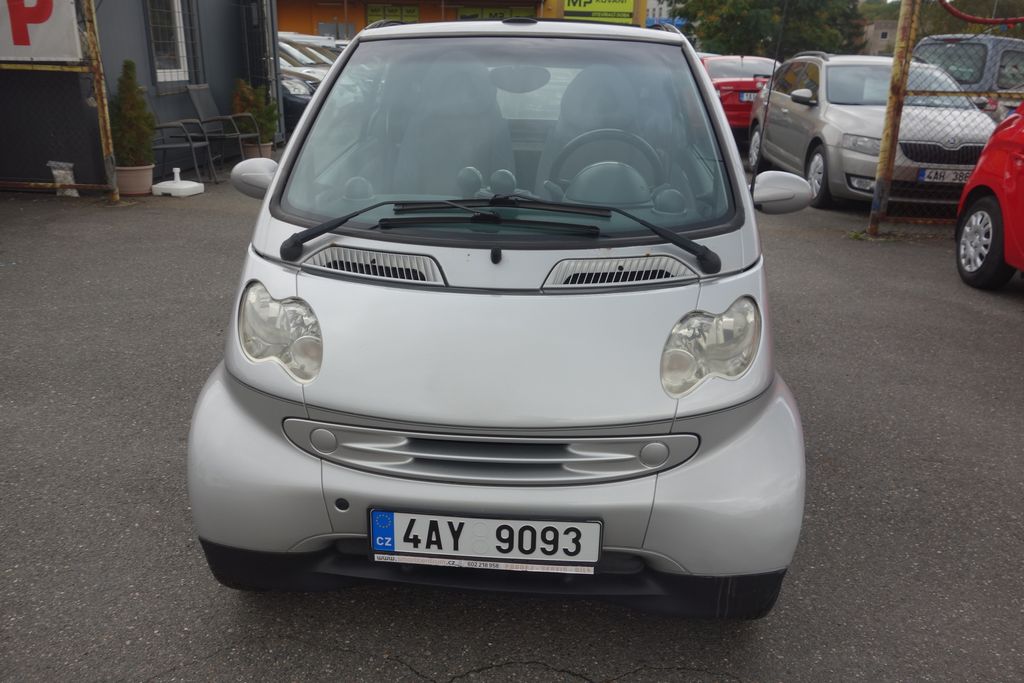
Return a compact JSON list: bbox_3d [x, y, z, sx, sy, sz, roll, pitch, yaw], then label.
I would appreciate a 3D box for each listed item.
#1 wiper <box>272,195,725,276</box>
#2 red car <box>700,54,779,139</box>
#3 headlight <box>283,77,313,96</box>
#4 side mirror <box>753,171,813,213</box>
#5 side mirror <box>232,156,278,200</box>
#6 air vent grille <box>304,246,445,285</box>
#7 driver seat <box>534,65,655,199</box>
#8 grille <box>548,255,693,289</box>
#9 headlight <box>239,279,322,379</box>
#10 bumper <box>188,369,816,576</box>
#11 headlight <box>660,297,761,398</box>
[{"bbox_3d":[-0.028,-0.275,2.014,1.130,0.180,0.200,2,20,3],"label":"wiper"},{"bbox_3d":[3.491,-4.012,13.107,1.800,1.460,4.600,2,20,1],"label":"red car"},{"bbox_3d":[-3.683,-4.312,13.450,0.450,0.260,0.380,-17,27,-40],"label":"headlight"},{"bbox_3d":[0.782,-0.437,2.379,0.185,0.130,0.115,2,20,3],"label":"side mirror"},{"bbox_3d":[-0.775,-0.495,2.454,0.185,0.130,0.115,2,20,3],"label":"side mirror"},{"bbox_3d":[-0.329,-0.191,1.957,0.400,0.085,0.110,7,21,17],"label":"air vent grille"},{"bbox_3d":[0.326,-0.504,3.044,0.500,1.020,0.720,2,20,3],"label":"driver seat"},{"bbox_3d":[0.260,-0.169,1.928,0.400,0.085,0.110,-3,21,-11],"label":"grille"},{"bbox_3d":[-0.543,-0.030,1.901,0.260,0.205,0.220,6,21,14],"label":"headlight"},{"bbox_3d":[-0.053,0.327,1.954,1.500,0.520,0.400,2,20,3],"label":"bumper"},{"bbox_3d":[0.460,0.007,1.853,0.260,0.205,0.220,-2,20,-9],"label":"headlight"}]

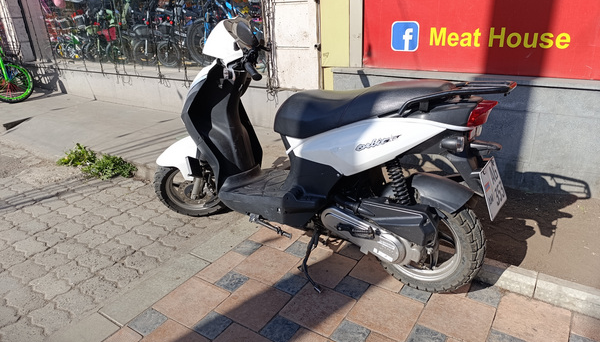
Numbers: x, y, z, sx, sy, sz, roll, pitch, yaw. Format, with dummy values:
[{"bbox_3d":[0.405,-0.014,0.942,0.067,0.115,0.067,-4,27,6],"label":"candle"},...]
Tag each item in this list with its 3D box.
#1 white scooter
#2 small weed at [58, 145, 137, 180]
[{"bbox_3d":[-0.010,-0.122,1.785,1.720,1.060,0.580,13,27,33],"label":"white scooter"},{"bbox_3d":[-1.534,-0.068,3.013,0.620,0.160,0.260,6,24,21],"label":"small weed"}]

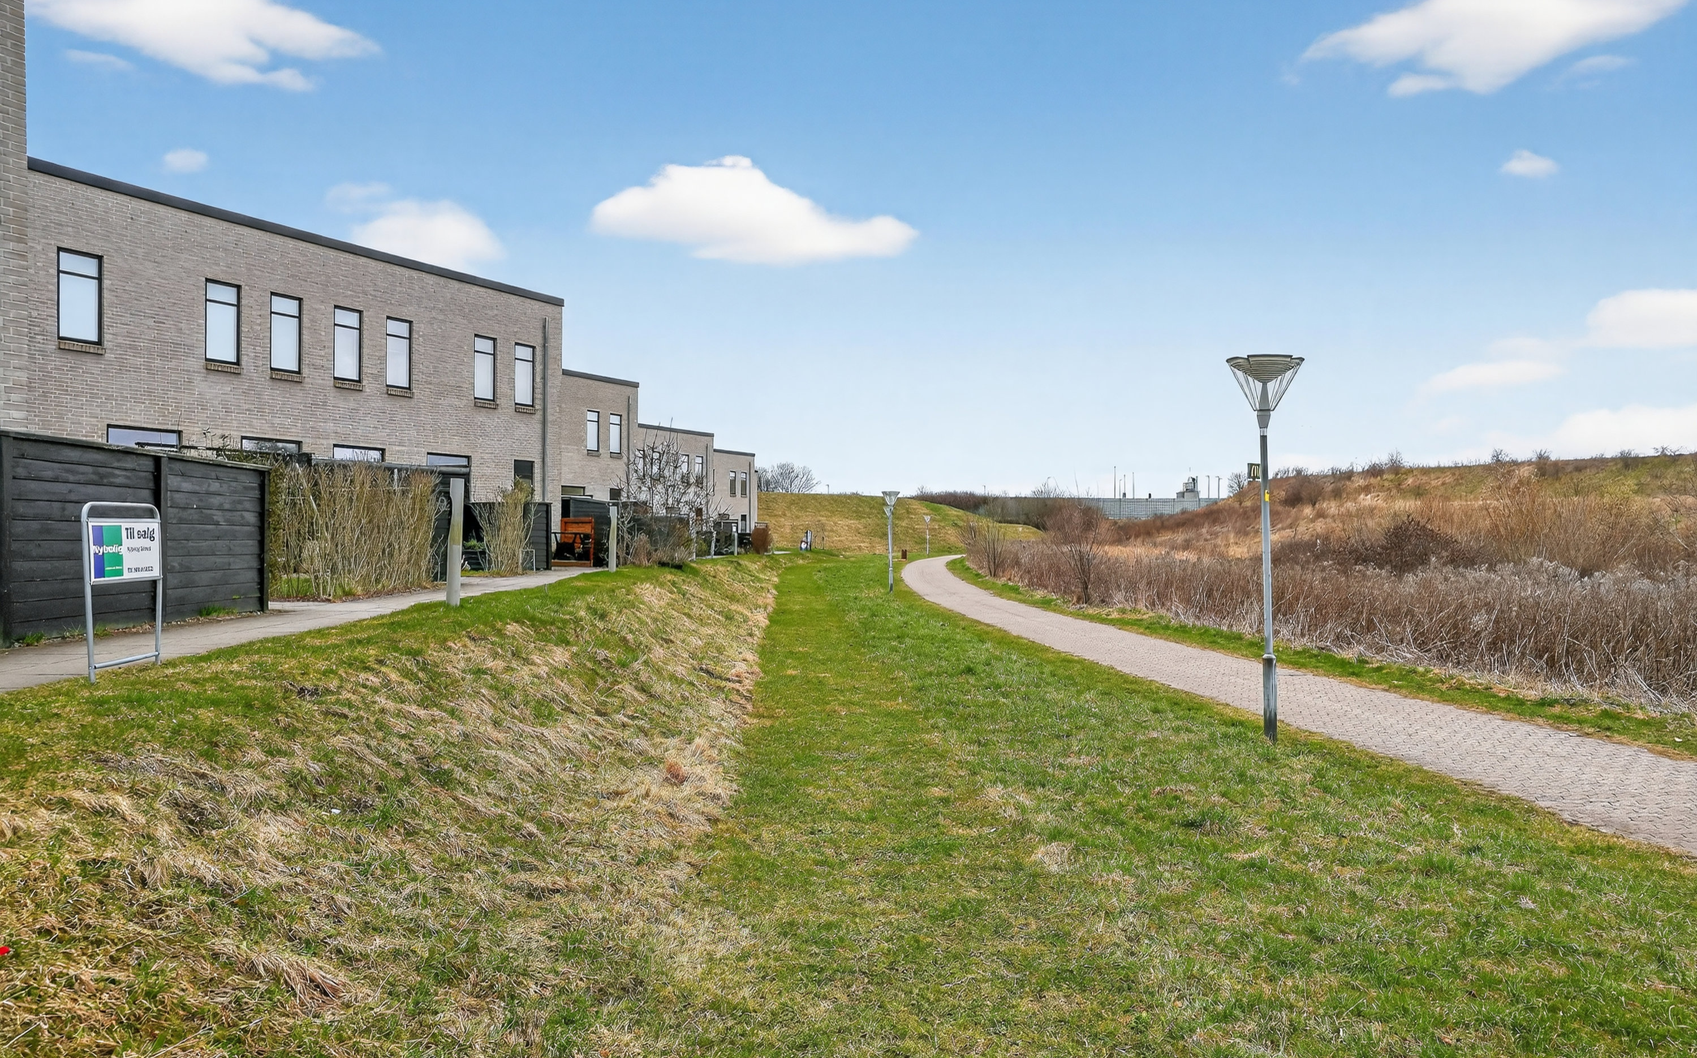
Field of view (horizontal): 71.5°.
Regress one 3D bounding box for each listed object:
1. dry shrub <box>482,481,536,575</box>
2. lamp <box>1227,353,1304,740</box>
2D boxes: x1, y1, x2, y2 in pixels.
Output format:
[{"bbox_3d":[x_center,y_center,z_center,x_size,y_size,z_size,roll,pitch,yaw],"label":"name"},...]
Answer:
[{"bbox_3d":[-6.755,-0.026,23.500,1.100,1.900,1.100,0,-1,0],"label":"dry shrub"},{"bbox_3d":[3.473,0.176,9.800,0.610,3.200,0.610,0,-1,0],"label":"lamp"}]

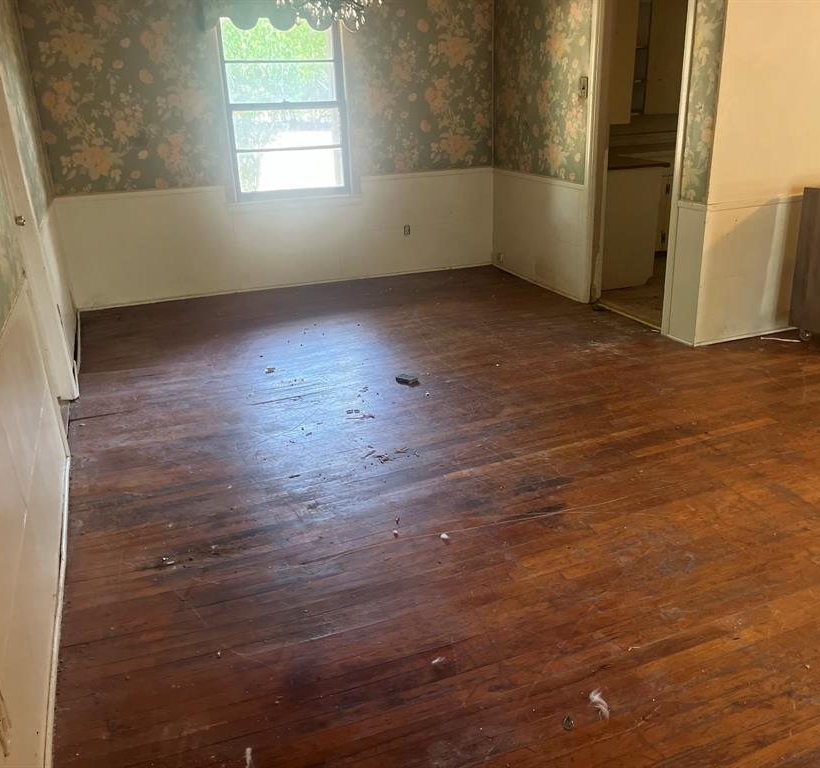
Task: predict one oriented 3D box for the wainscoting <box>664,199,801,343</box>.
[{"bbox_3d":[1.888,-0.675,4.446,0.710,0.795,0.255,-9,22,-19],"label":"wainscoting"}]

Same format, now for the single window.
[{"bbox_3d":[-0.874,-1.990,5.543,0.881,1.283,0.090,-9,22,-19],"label":"single window"}]

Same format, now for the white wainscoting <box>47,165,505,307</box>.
[{"bbox_3d":[-0.847,-1.137,5.870,3.294,0.795,0.050,-9,22,-19],"label":"white wainscoting"}]

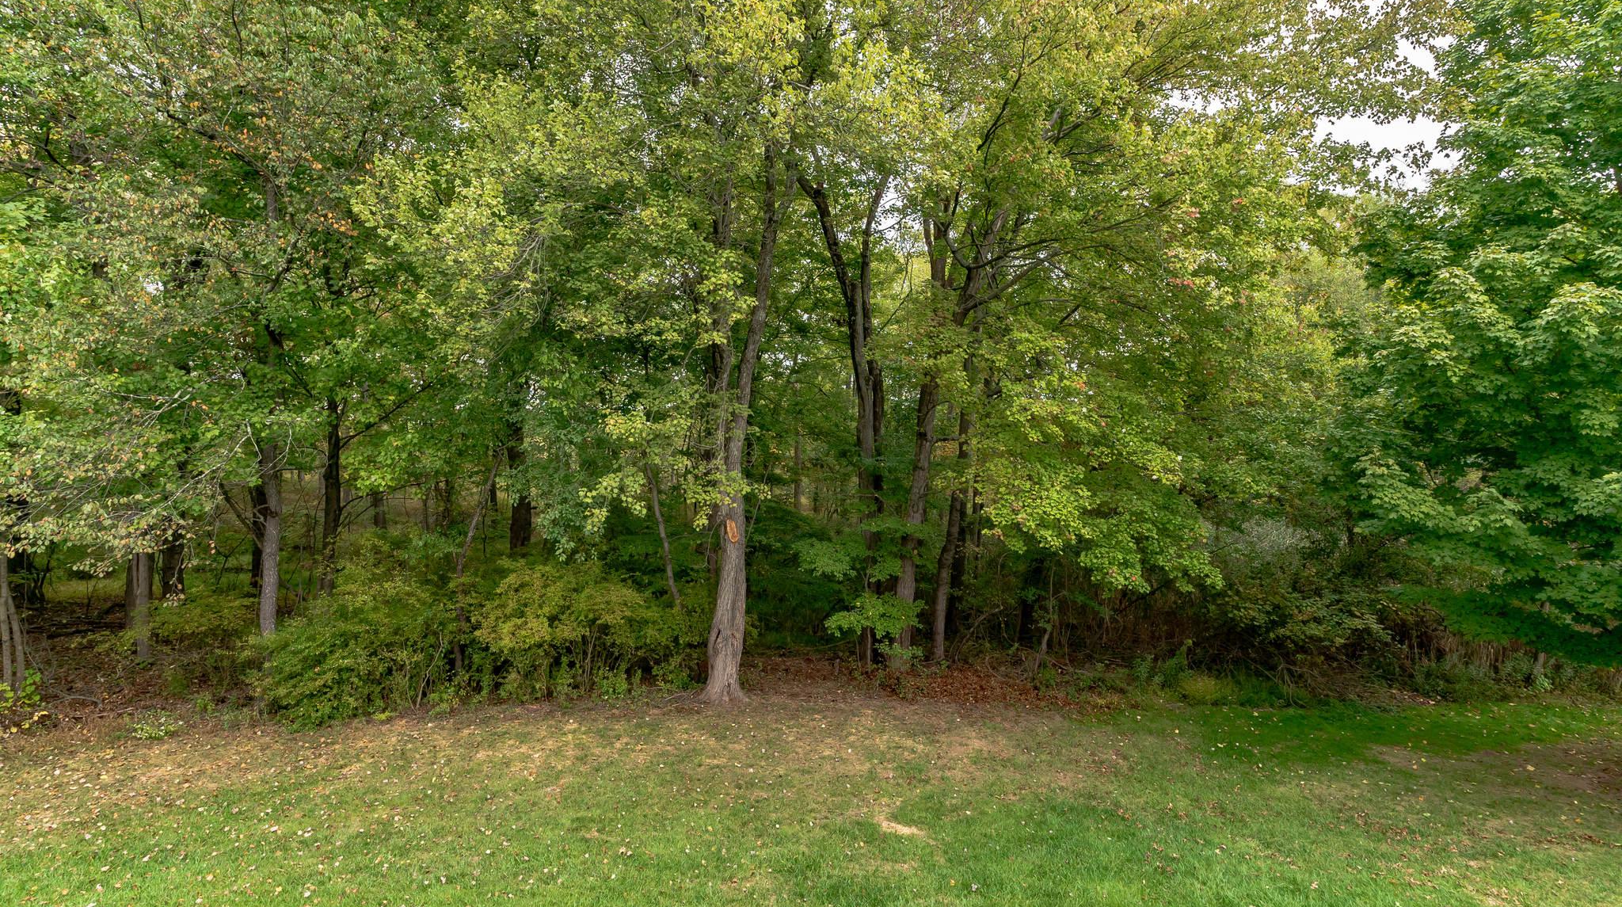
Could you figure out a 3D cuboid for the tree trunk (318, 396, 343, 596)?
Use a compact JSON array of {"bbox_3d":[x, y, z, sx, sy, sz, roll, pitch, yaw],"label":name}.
[{"bbox_3d":[-11.996,1.219,18.000,0.601,5.096,0.500,0,0,0],"label":"tree trunk"}]

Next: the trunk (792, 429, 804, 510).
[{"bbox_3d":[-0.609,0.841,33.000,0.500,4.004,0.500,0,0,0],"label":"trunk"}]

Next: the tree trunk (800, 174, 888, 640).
[{"bbox_3d":[0.658,-0.734,14.400,1.747,9.571,1.000,0,0,0],"label":"tree trunk"}]

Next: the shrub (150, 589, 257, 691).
[{"bbox_3d":[-11.118,3.389,13.200,1.900,1.700,1.500,0,0,0],"label":"shrub"}]

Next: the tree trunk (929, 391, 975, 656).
[{"bbox_3d":[2.772,1.473,14.200,0.874,5.194,0.600,0,0,0],"label":"tree trunk"}]

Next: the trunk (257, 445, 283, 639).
[{"bbox_3d":[-10.362,1.820,13.800,0.420,4.077,0.400,0,0,0],"label":"trunk"}]

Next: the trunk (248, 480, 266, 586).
[{"bbox_3d":[-15.351,2.356,20.000,0.492,3.165,0.450,0,0,0],"label":"trunk"}]

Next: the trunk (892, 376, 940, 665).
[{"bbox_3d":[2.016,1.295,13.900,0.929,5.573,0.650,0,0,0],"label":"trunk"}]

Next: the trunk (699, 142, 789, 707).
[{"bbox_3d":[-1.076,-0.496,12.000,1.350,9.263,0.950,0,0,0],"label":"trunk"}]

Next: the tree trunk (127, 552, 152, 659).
[{"bbox_3d":[-13.035,2.979,14.000,0.450,2.117,0.420,0,0,0],"label":"tree trunk"}]

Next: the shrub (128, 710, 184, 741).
[{"bbox_3d":[-9.636,3.880,10.600,0.780,0.360,0.620,0,0,0],"label":"shrub"}]

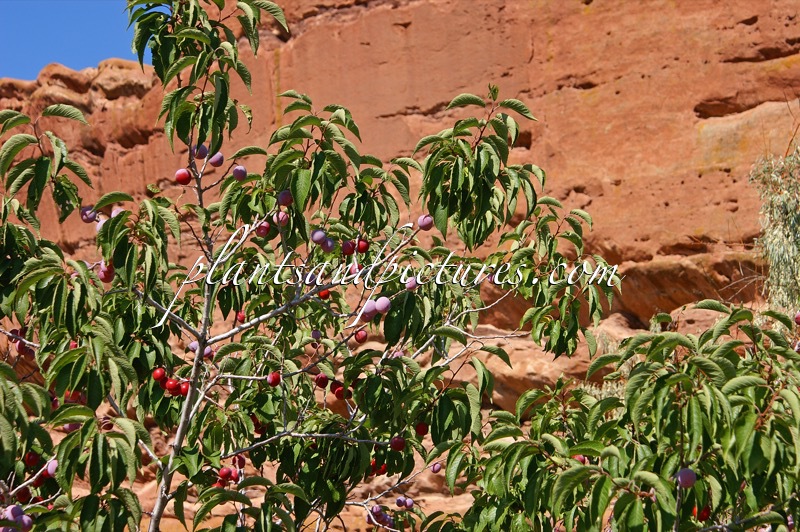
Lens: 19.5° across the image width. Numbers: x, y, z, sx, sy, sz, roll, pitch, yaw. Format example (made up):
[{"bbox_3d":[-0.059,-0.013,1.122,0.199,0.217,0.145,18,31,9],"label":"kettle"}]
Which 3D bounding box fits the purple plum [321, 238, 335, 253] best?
[{"bbox_3d":[-0.138,-0.039,4.450,0.026,0.027,0.026,0,-9,0],"label":"purple plum"}]

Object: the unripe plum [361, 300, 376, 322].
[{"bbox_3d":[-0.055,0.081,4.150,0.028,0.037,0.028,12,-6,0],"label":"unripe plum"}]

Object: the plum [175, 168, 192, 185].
[{"bbox_3d":[-0.404,-0.166,4.350,0.030,0.030,0.030,0,-7,0],"label":"plum"}]

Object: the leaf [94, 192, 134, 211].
[{"bbox_3d":[-0.522,-0.118,4.250,0.084,0.027,0.034,-14,-4,-12],"label":"leaf"}]

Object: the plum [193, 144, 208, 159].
[{"bbox_3d":[-0.368,-0.210,4.300,0.029,0.029,0.029,0,-7,0],"label":"plum"}]

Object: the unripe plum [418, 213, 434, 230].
[{"bbox_3d":[0.049,-0.083,4.300,0.029,0.029,0.029,0,-7,0],"label":"unripe plum"}]

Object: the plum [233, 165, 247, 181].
[{"bbox_3d":[-0.303,-0.176,4.400,0.026,0.029,0.026,0,-9,0],"label":"plum"}]

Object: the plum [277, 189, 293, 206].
[{"bbox_3d":[-0.218,-0.127,4.400,0.029,0.030,0.029,0,-7,0],"label":"plum"}]

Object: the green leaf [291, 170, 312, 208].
[{"bbox_3d":[-0.181,-0.139,4.280,0.037,0.080,0.020,1,-7,-6],"label":"green leaf"}]

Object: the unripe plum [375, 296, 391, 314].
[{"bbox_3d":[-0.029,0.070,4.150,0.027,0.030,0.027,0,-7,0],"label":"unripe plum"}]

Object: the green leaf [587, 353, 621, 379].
[{"bbox_3d":[0.367,0.181,4.200,0.079,0.025,0.030,-33,-8,0],"label":"green leaf"}]

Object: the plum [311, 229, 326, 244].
[{"bbox_3d":[-0.150,-0.054,4.300,0.029,0.029,0.029,0,-7,0],"label":"plum"}]

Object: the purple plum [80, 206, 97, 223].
[{"bbox_3d":[-0.575,-0.095,4.300,0.029,0.029,0.029,0,-7,0],"label":"purple plum"}]

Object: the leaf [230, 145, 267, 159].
[{"bbox_3d":[-0.286,-0.213,4.400,0.075,0.023,0.032,-9,-5,-12],"label":"leaf"}]

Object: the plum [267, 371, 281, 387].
[{"bbox_3d":[-0.239,0.212,4.400,0.026,0.029,0.026,0,-9,0],"label":"plum"}]

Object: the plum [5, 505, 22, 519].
[{"bbox_3d":[-0.661,0.425,4.000,0.031,0.030,0.031,0,-7,0],"label":"plum"}]

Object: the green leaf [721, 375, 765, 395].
[{"bbox_3d":[0.610,0.211,4.150,0.082,0.029,0.033,-11,-7,0],"label":"green leaf"}]

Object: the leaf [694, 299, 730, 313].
[{"bbox_3d":[0.556,0.071,4.150,0.066,0.024,0.040,5,-9,-6],"label":"leaf"}]

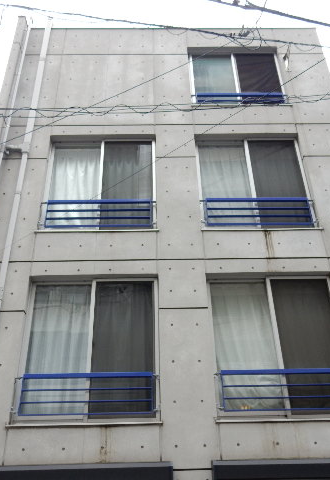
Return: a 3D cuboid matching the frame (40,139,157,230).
[{"bbox_3d":[-1.038,-0.938,7.519,1.782,1.856,0.150,-1,-32,-1],"label":"frame"}]

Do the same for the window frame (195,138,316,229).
[{"bbox_3d":[1.446,-0.972,7.573,1.769,1.856,0.150,-1,-32,-1],"label":"window frame"}]

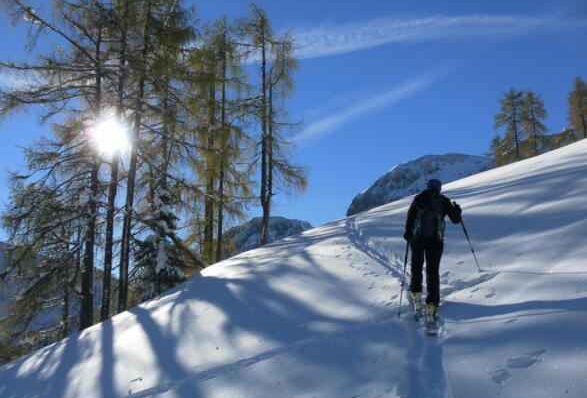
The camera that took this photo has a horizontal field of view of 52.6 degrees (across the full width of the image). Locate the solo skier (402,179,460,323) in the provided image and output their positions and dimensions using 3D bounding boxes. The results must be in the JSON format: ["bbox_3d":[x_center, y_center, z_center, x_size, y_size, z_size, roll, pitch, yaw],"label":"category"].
[{"bbox_3d":[1.733,0.661,7.400,0.720,1.770,0.720,-2,-12,7],"label":"solo skier"}]

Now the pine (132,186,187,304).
[{"bbox_3d":[-4.516,1.567,20.000,1.900,4.200,1.900,0,-12,0],"label":"pine"}]

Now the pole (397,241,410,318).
[{"bbox_3d":[1.347,0.921,7.260,0.070,1.066,0.070,8,-17,2],"label":"pole"}]

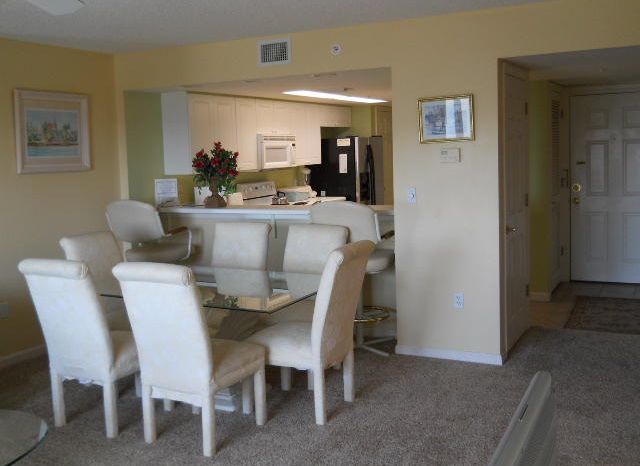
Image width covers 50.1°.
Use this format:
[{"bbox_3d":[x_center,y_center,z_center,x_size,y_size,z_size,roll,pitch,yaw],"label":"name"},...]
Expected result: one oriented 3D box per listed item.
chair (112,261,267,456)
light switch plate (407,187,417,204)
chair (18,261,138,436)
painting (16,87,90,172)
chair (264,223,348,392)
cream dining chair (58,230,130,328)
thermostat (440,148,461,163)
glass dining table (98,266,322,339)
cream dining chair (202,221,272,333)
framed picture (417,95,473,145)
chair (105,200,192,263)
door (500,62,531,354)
[{"bbox_3d":[-0.684,0.619,3.715,0.465,1.010,0.660,2,8,28],"label":"chair"},{"bbox_3d":[0.666,-0.272,4.976,0.073,0.117,0.016,2,8,28],"label":"light switch plate"},{"bbox_3d":[-1.276,0.607,3.988,0.465,1.010,0.660,1,8,27],"label":"chair"},{"bbox_3d":[-2.151,-0.821,5.599,0.040,0.645,0.735,2,8,29],"label":"painting"},{"bbox_3d":[-0.099,0.478,4.736,0.465,1.010,0.660,2,8,29],"label":"chair"},{"bbox_3d":[-1.344,0.527,4.692,0.660,1.010,0.465,2,8,32],"label":"cream dining chair"},{"bbox_3d":[0.910,-0.542,4.803,0.140,0.098,0.030,2,8,28],"label":"thermostat"},{"bbox_3d":[-0.719,0.685,4.367,1.620,0.740,1.050,2,8,28],"label":"glass dining table"},{"bbox_3d":[-0.688,0.465,5.024,0.465,1.010,0.660,2,8,29],"label":"cream dining chair"},{"bbox_3d":[0.881,-0.790,4.787,0.395,0.318,0.025,2,8,28],"label":"framed picture"},{"bbox_3d":[-1.466,0.289,6.021,0.560,1.180,0.570,1,7,24],"label":"chair"},{"bbox_3d":[1.516,-0.153,5.249,0.045,2.030,0.800,2,8,29],"label":"door"}]

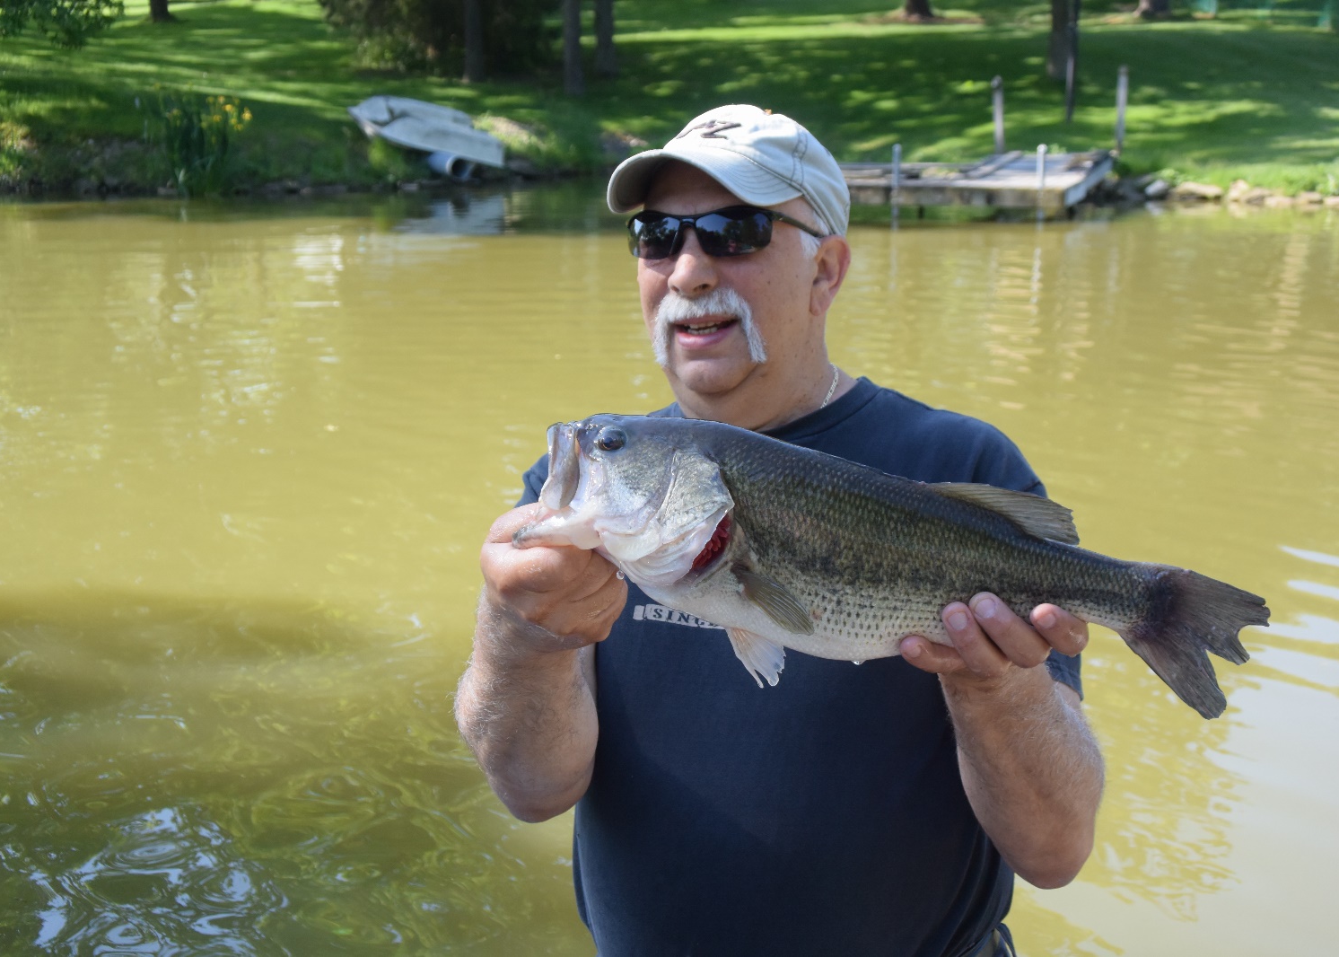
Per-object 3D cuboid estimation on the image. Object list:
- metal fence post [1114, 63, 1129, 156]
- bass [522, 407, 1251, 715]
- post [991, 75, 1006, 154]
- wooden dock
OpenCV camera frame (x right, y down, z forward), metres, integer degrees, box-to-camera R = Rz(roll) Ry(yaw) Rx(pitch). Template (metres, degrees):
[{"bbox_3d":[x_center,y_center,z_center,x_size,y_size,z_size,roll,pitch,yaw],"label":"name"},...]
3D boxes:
[{"bbox_3d":[4.628,-3.761,20.000,0.100,0.940,0.100,0,12,0],"label":"metal fence post"},{"bbox_3d":[0.163,0.080,1.440,0.555,0.180,0.100,13,7,-3],"label":"bass"},{"bbox_3d":[3.370,-3.709,20.000,0.100,0.820,0.100,0,12,0],"label":"post"},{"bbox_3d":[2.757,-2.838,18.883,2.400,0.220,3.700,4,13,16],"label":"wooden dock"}]

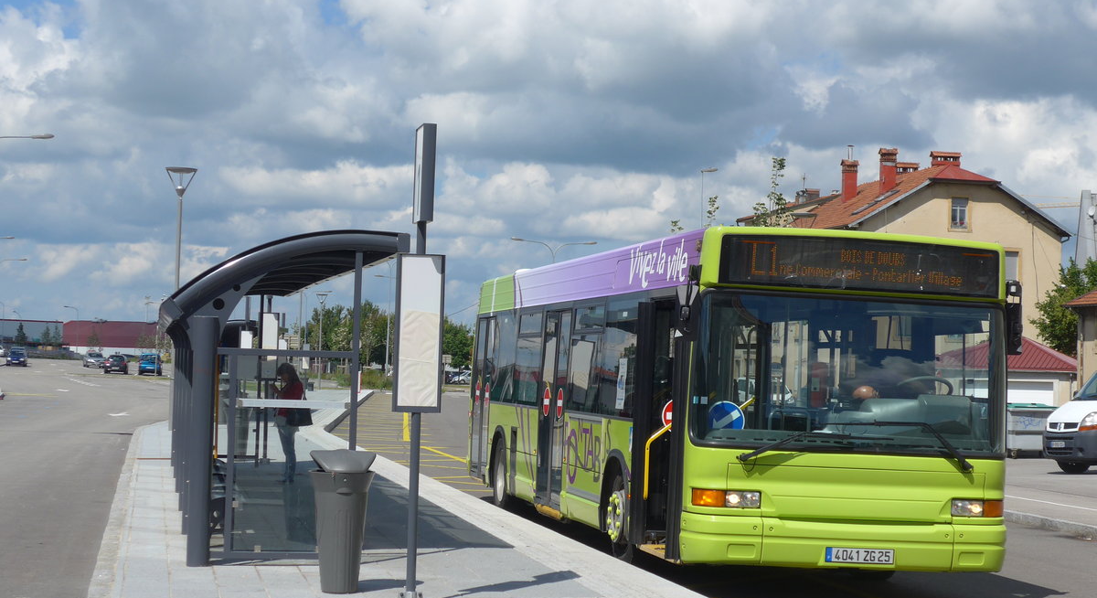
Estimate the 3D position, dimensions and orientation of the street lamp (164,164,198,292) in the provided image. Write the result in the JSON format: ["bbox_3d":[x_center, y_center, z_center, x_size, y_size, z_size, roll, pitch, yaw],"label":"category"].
[{"bbox_3d":[-7.554,-0.019,42.490,0.620,5.348,0.620,2,-2,-11],"label":"street lamp"}]

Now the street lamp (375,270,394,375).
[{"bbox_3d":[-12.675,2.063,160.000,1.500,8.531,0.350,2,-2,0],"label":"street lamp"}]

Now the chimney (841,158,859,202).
[{"bbox_3d":[17.522,-6.866,121.300,0.950,2.494,0.650,2,-2,-11],"label":"chimney"}]

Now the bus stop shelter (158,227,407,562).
[{"bbox_3d":[-3.159,0.880,21.426,1.779,2.453,13.000,2,-2,-11],"label":"bus stop shelter"}]

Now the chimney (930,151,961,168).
[{"bbox_3d":[21.554,-7.530,113.500,1.620,0.964,0.650,2,-2,-11],"label":"chimney"}]

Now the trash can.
[{"bbox_3d":[-1.363,1.442,13.682,0.440,0.930,0.440,2,-2,0],"label":"trash can"}]

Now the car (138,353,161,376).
[{"bbox_3d":[-27.593,4.538,144.800,1.620,1.520,3.600,2,-2,-11],"label":"car"}]

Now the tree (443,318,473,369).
[{"bbox_3d":[-9.662,5.605,225.000,4.100,6.785,4.100,2,-2,-11],"label":"tree"}]

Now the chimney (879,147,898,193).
[{"bbox_3d":[18.754,-7.093,115.500,0.950,2.474,0.650,2,-2,-11],"label":"chimney"}]

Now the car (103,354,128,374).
[{"bbox_3d":[-32.038,4.877,154.975,1.700,1.450,3.950,2,-2,-11],"label":"car"}]

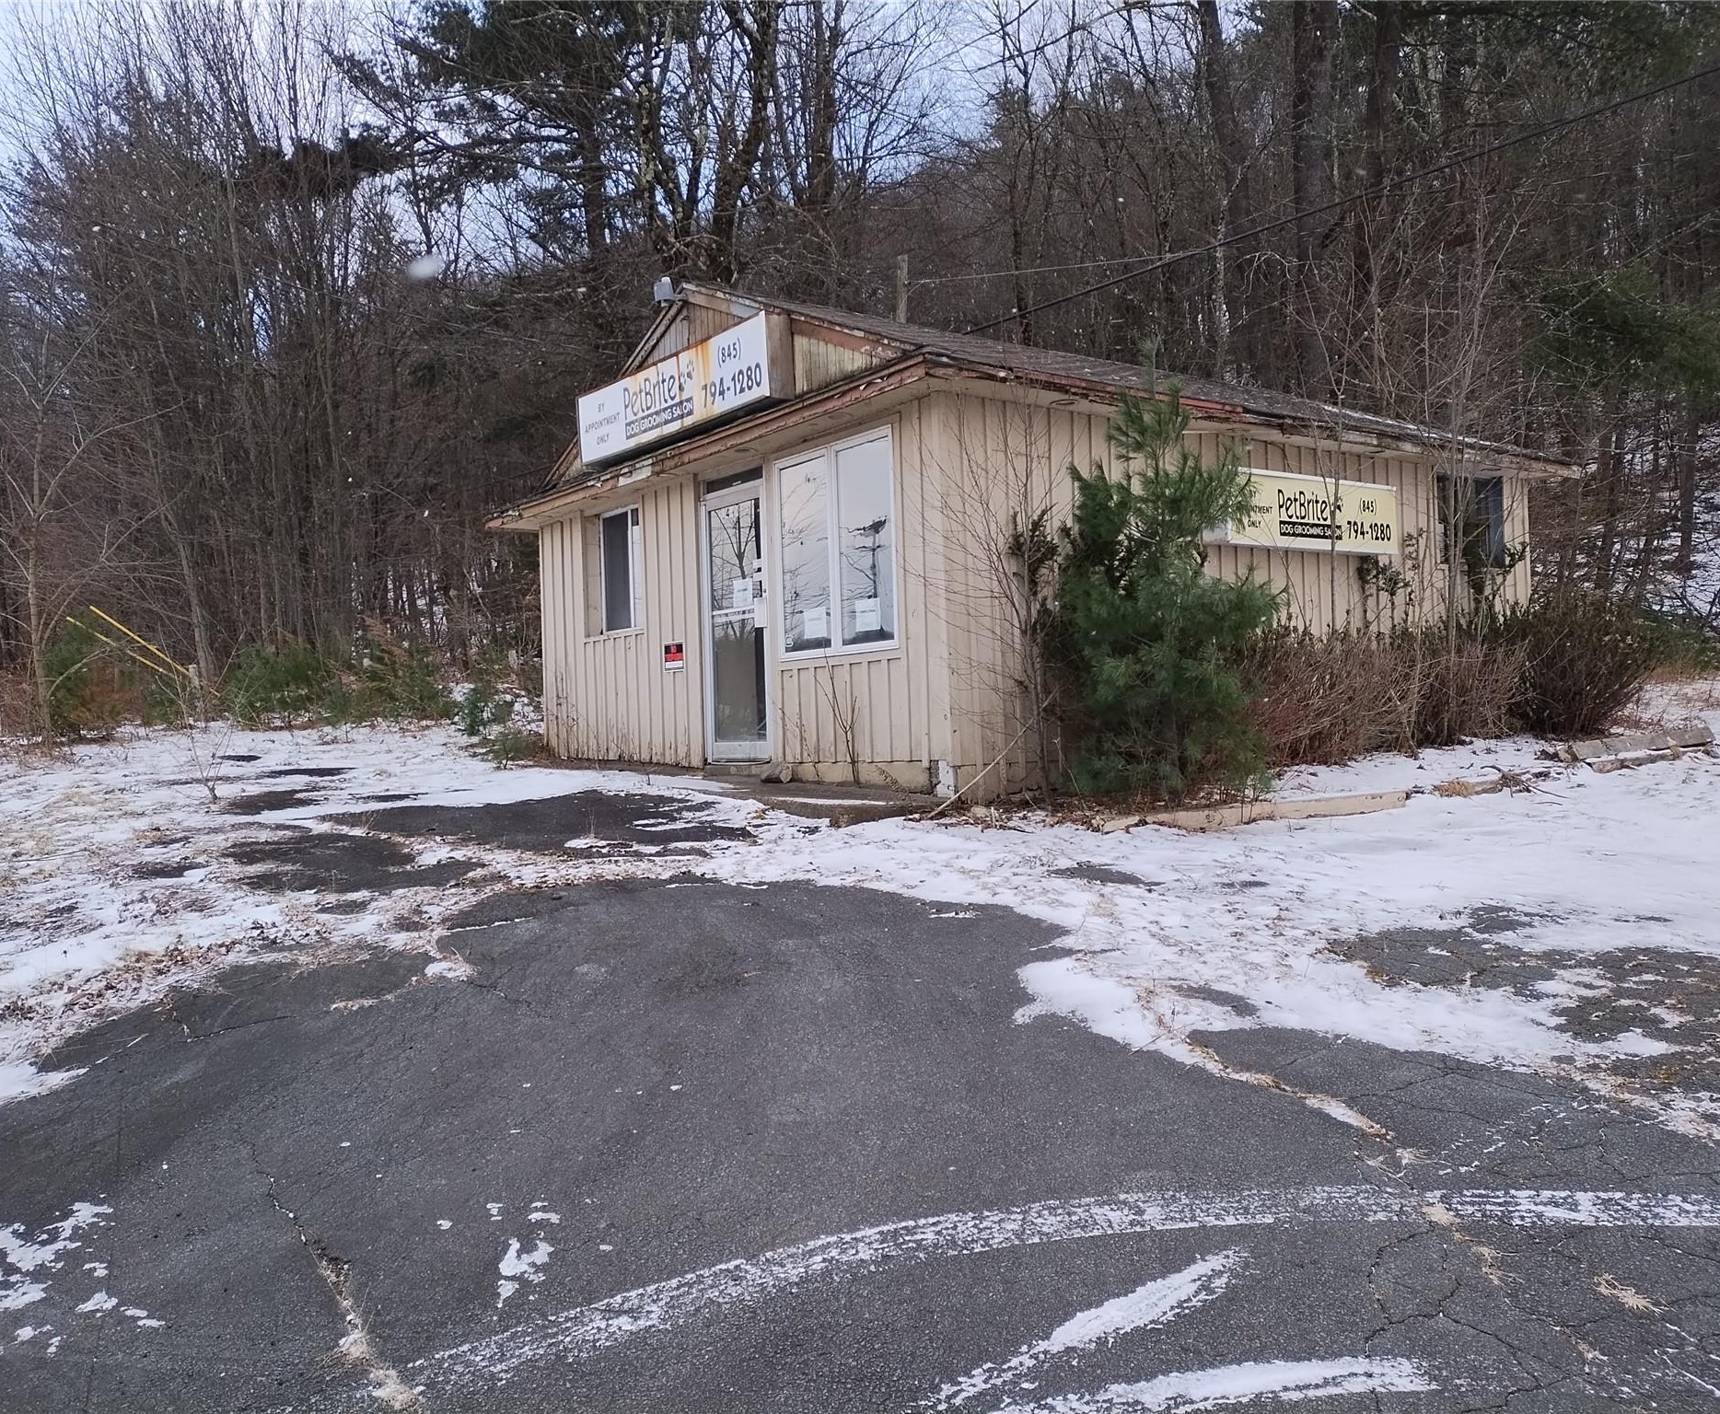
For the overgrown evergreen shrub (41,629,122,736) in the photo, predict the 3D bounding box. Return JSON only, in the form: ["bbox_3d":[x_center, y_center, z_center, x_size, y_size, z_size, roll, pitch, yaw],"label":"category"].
[{"bbox_3d":[-12.292,-0.395,21.500,1.280,1.720,1.300,-2,-1,-30],"label":"overgrown evergreen shrub"}]

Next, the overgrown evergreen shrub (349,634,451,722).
[{"bbox_3d":[-6.919,-0.421,20.500,1.550,1.340,1.400,-2,0,-19],"label":"overgrown evergreen shrub"}]

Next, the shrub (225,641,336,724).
[{"bbox_3d":[-9.152,-0.395,21.500,1.750,1.340,1.500,-2,0,-23],"label":"shrub"}]

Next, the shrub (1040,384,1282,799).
[{"bbox_3d":[1.838,-0.727,8.350,1.400,2.600,1.350,-2,0,0],"label":"shrub"}]

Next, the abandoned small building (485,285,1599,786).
[{"bbox_3d":[1.573,-1.468,13.253,7.972,4.076,6.837,-2,-1,-37],"label":"abandoned small building"}]

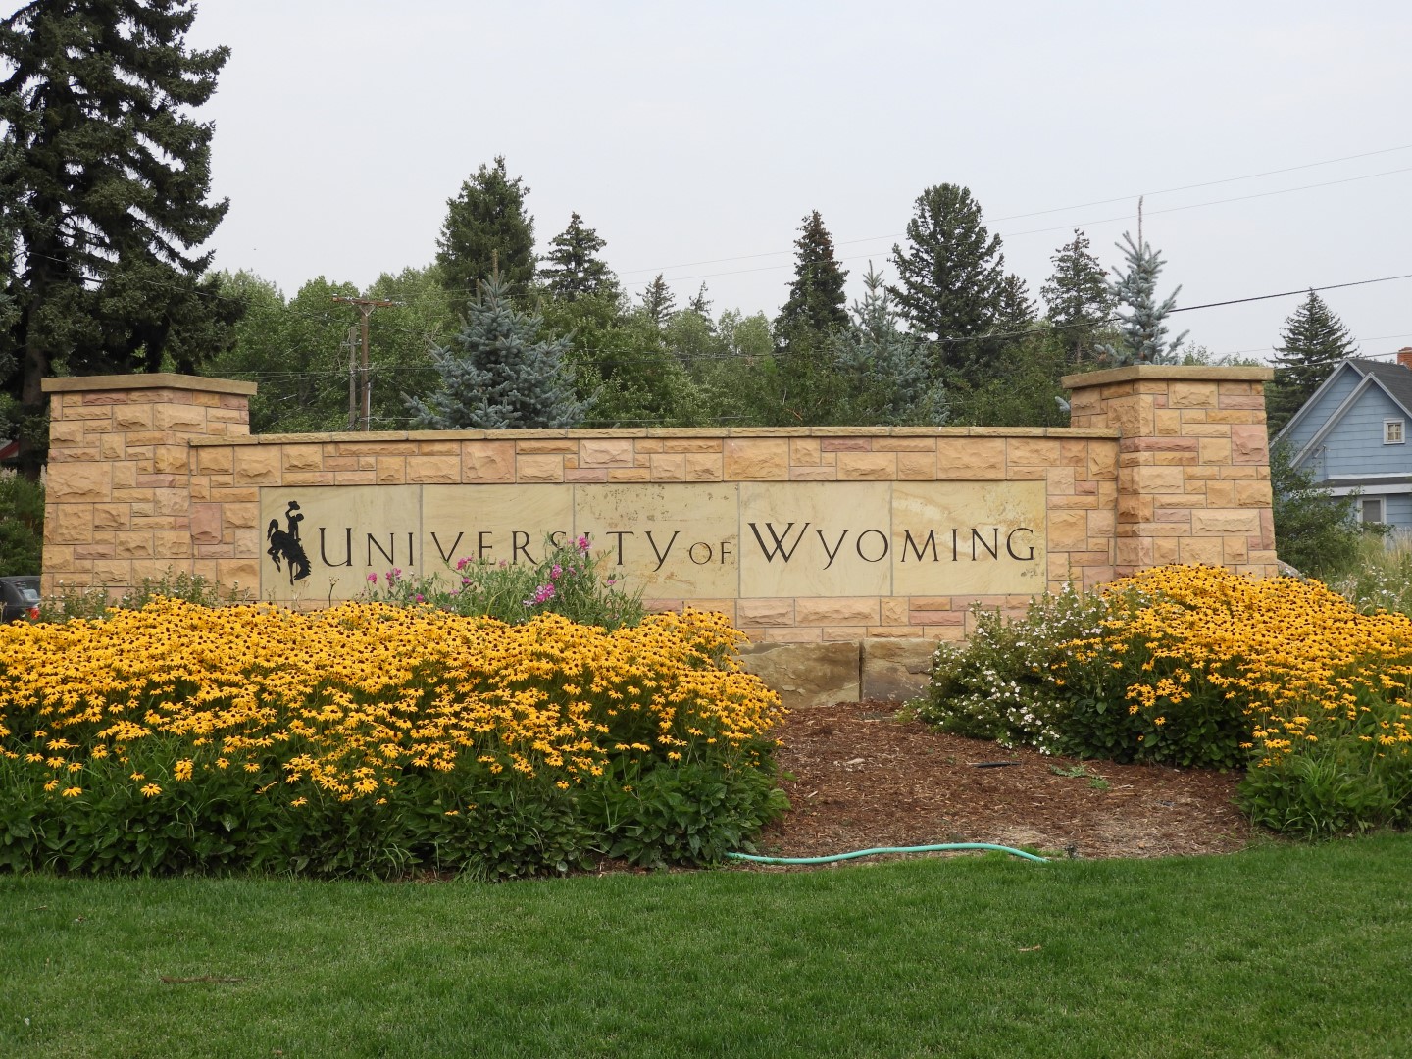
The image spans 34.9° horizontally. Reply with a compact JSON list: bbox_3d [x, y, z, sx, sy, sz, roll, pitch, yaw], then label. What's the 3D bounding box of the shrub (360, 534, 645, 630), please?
[{"bbox_3d":[-1.420,0.640,15.700,2.000,1.200,1.000,0,0,0],"label":"shrub"}]

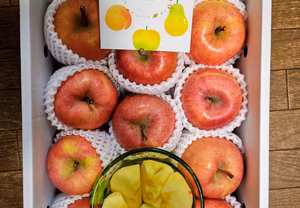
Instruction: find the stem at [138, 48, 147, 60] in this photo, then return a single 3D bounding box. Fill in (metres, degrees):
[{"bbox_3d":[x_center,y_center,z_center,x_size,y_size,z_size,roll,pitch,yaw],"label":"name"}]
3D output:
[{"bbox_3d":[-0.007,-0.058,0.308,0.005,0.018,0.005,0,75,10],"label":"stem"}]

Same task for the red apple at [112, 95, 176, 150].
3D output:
[{"bbox_3d":[-0.006,0.025,0.346,0.085,0.075,0.085,0,92,4],"label":"red apple"}]

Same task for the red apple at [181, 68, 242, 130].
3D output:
[{"bbox_3d":[0.080,-0.006,0.346,0.086,0.076,0.086,0,92,8],"label":"red apple"}]

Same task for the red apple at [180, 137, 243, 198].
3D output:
[{"bbox_3d":[0.080,0.082,0.349,0.085,0.076,0.085,0,87,-4],"label":"red apple"}]

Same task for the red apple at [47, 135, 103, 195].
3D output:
[{"bbox_3d":[-0.094,0.079,0.346,0.081,0.072,0.081,0,83,-8],"label":"red apple"}]

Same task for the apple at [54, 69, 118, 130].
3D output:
[{"bbox_3d":[-0.085,-0.008,0.343,0.085,0.076,0.085,0,92,-16],"label":"apple"}]

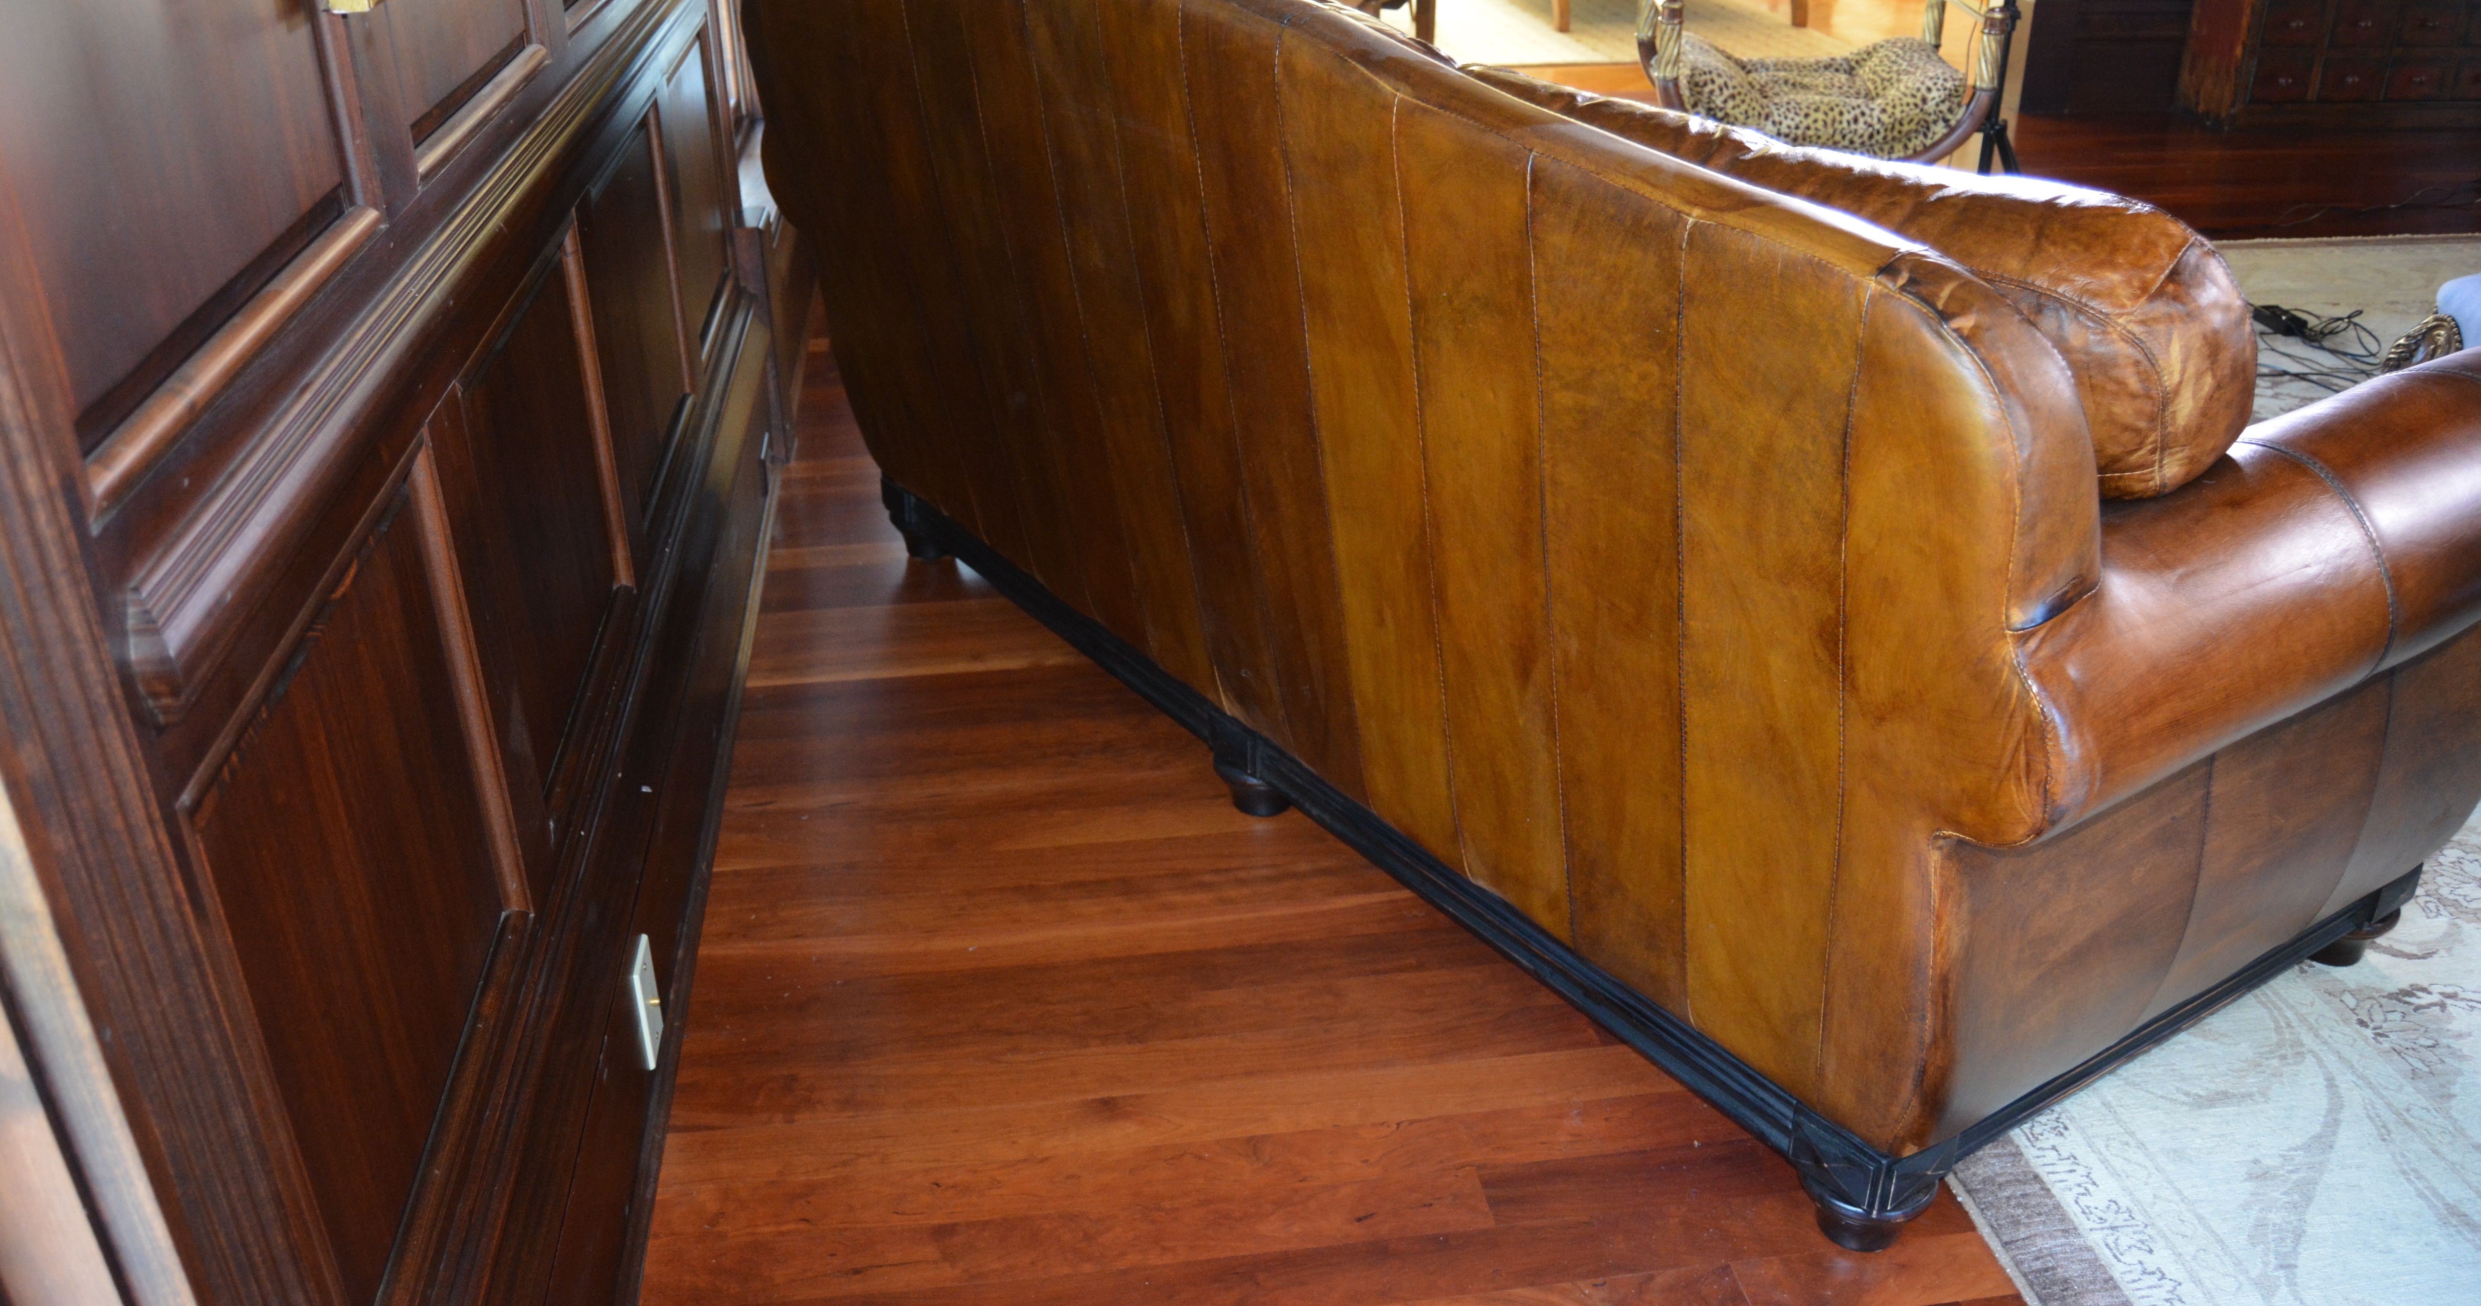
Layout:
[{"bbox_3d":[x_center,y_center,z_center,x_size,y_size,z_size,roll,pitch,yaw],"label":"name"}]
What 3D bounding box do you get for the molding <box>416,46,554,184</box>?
[{"bbox_3d":[-0.621,-0.459,1.543,0.022,0.034,0.520,-4,27,-8],"label":"molding"}]

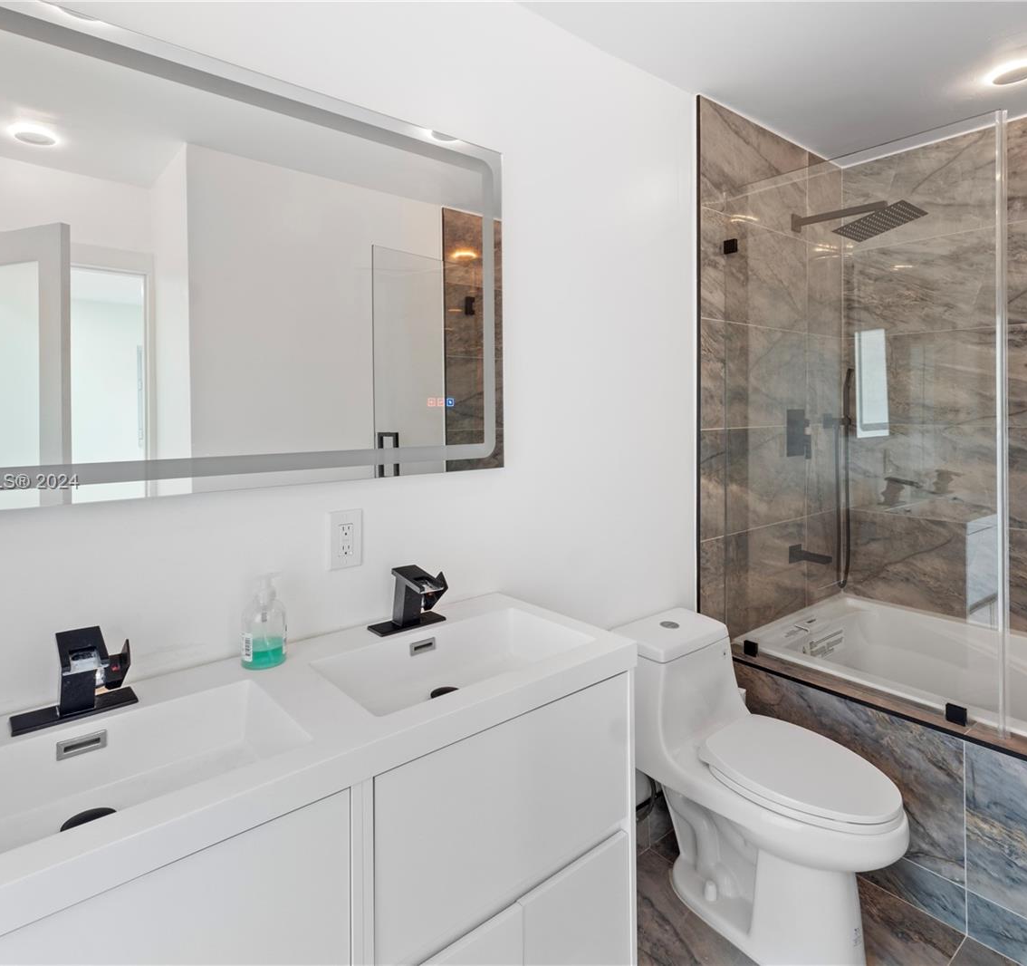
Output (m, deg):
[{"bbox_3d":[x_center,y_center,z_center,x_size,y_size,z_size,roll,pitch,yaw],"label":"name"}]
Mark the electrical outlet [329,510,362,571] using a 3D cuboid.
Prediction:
[{"bbox_3d":[-0.356,0.123,1.295,0.076,0.121,0.010,-4,6,-39],"label":"electrical outlet"}]

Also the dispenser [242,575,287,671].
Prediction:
[{"bbox_3d":[-0.473,0.254,1.147,0.083,0.172,0.080,-4,6,-39],"label":"dispenser"}]

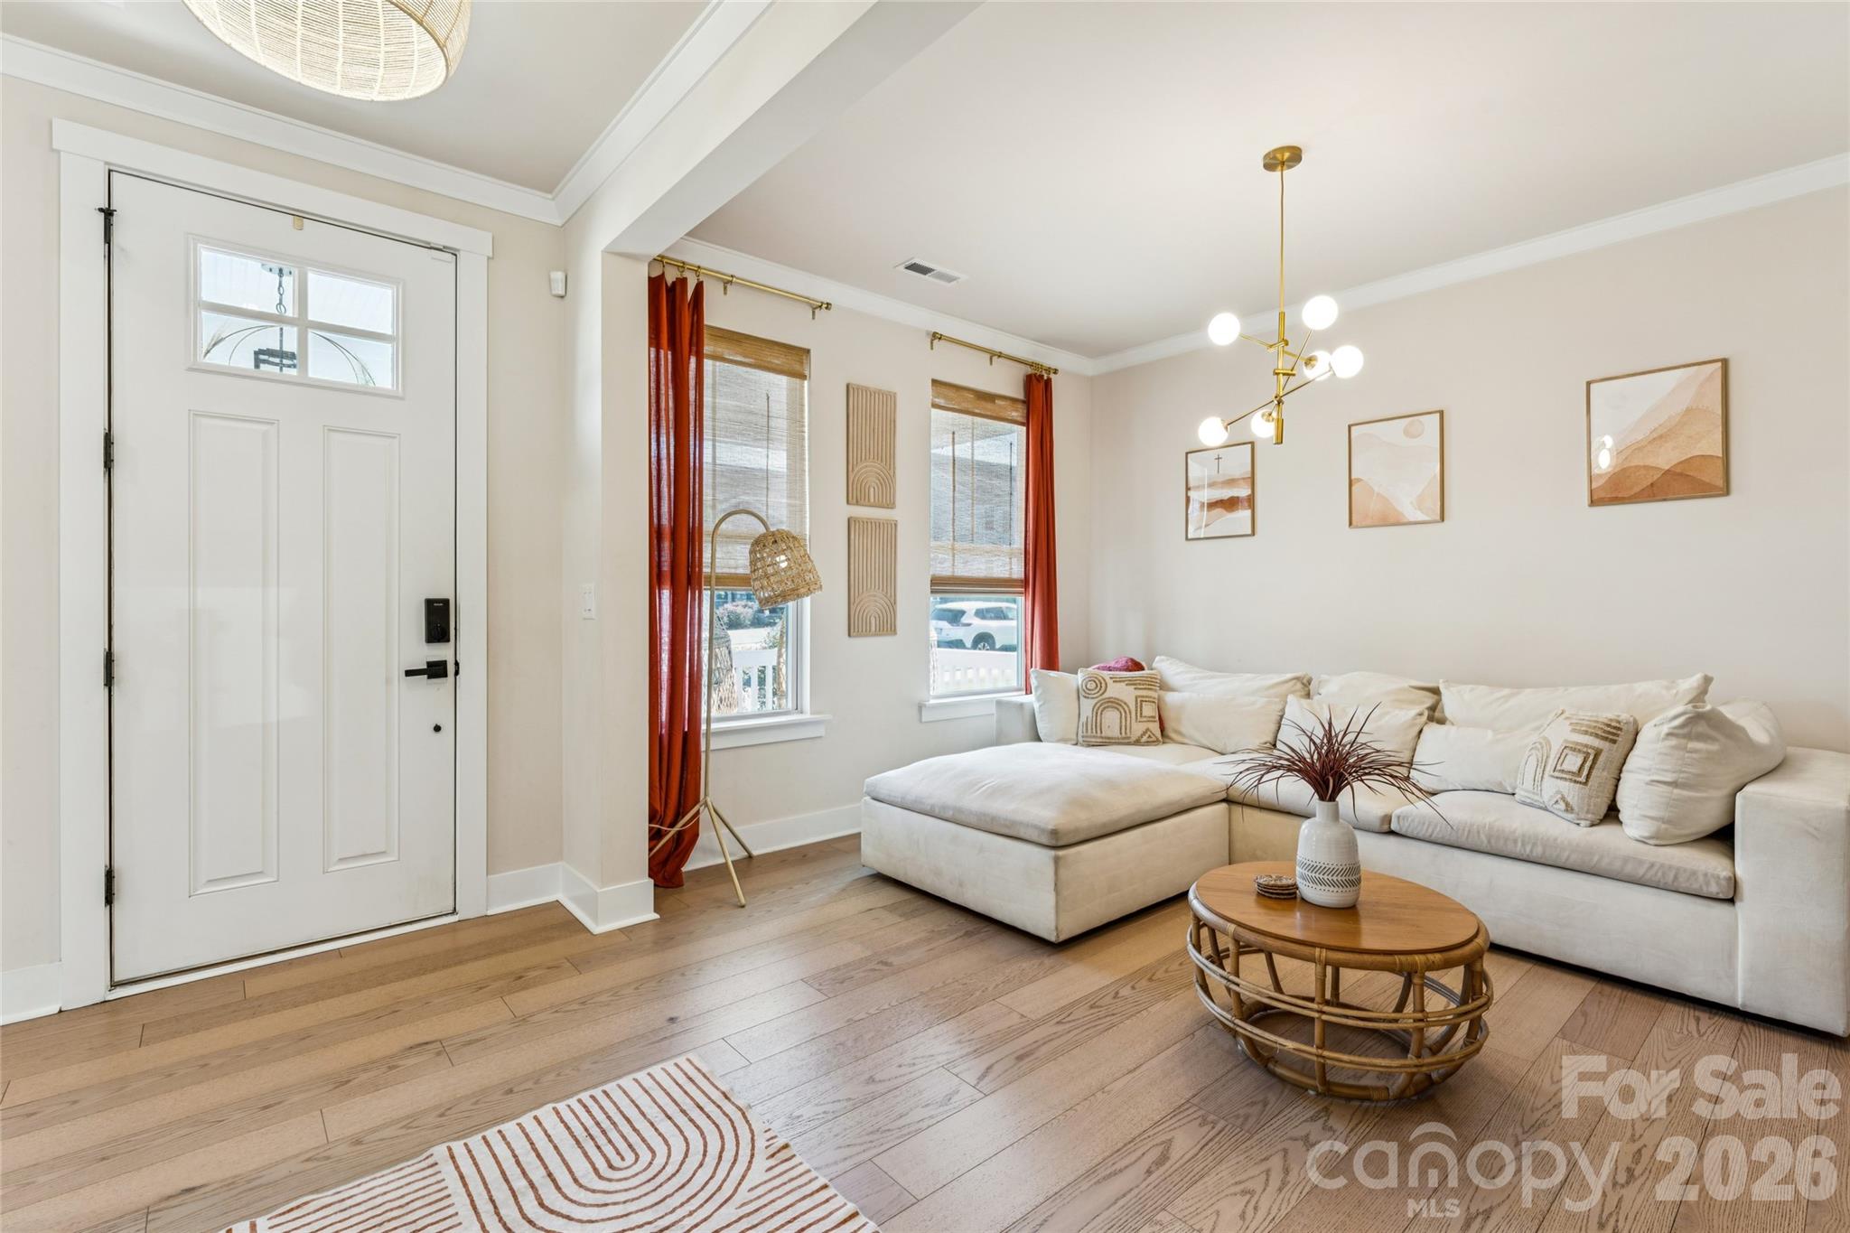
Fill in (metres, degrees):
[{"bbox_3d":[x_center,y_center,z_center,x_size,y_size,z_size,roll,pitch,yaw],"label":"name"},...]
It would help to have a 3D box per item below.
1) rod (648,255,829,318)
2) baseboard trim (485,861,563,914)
[{"bbox_3d":[-0.874,-1.510,3.743,1.050,0.070,0.090,0,1,-41],"label":"rod"},{"bbox_3d":[-1.540,1.043,3.158,0.260,0.150,0.022,0,1,-40],"label":"baseboard trim"}]

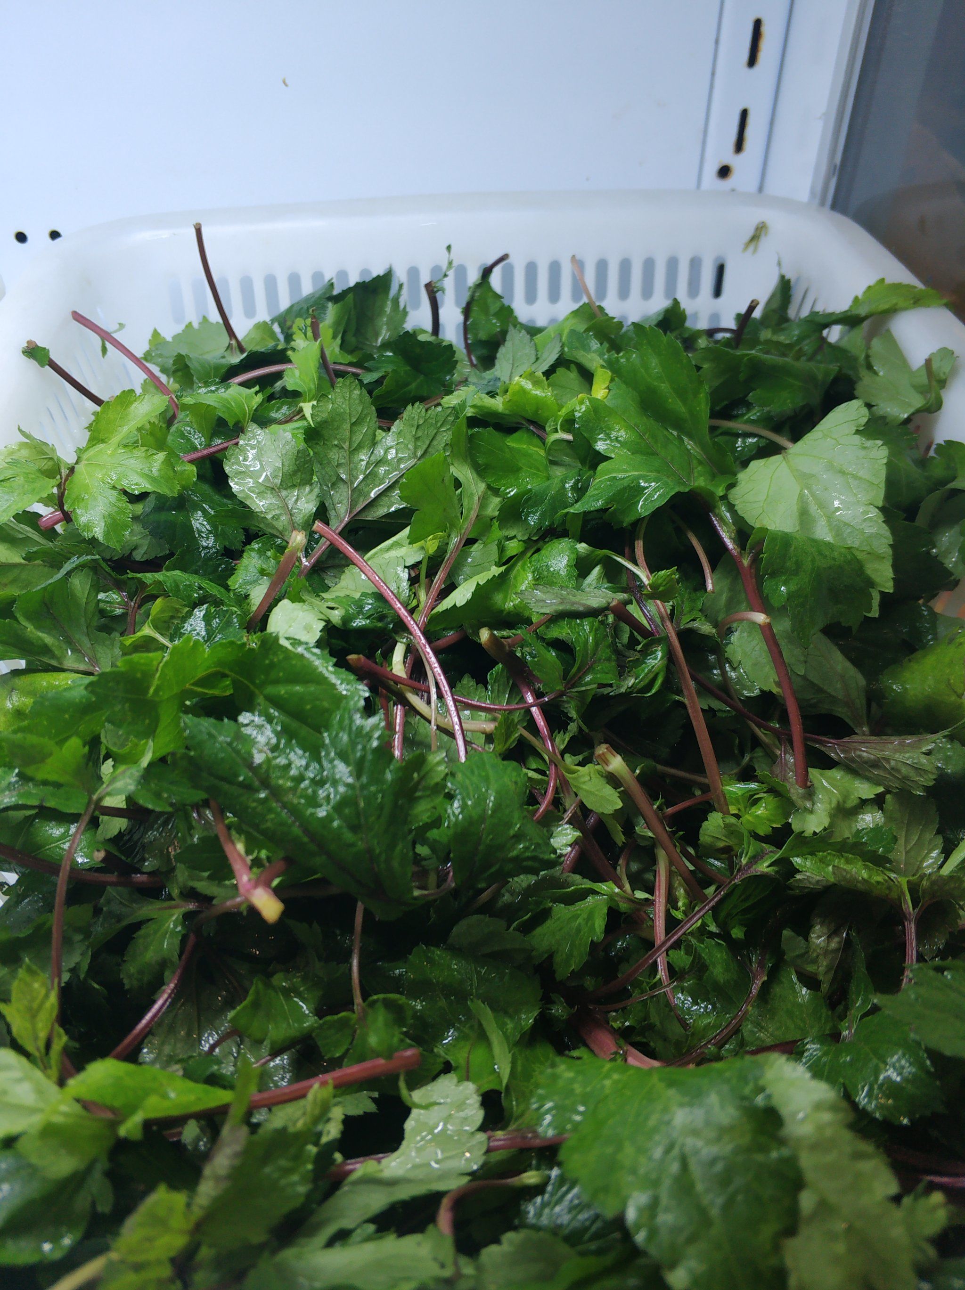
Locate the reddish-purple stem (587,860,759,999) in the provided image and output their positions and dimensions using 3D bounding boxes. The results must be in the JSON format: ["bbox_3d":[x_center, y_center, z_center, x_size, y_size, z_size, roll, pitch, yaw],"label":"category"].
[{"bbox_3d":[0.064,0.094,0.333,0.073,0.005,0.006,-35,31,-15],"label":"reddish-purple stem"}]

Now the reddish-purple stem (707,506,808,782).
[{"bbox_3d":[0.114,-0.007,0.414,0.008,0.016,0.141,1,53,-12],"label":"reddish-purple stem"}]

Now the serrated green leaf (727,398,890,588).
[{"bbox_3d":[0.164,-0.062,0.457,0.083,0.027,0.085,-34,70,-7],"label":"serrated green leaf"}]

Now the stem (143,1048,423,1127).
[{"bbox_3d":[-0.052,0.116,0.262,0.073,0.005,0.008,-12,1,-4],"label":"stem"}]

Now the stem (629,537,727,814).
[{"bbox_3d":[0.078,0.004,0.408,0.006,0.011,0.145,-20,48,13],"label":"stem"}]

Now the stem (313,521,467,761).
[{"bbox_3d":[-0.034,-0.006,0.400,0.015,0.005,0.121,-29,67,-12],"label":"stem"}]

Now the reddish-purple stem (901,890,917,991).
[{"bbox_3d":[0.134,0.092,0.315,0.005,0.005,0.033,11,53,12],"label":"reddish-purple stem"}]

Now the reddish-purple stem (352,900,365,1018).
[{"bbox_3d":[-0.041,0.103,0.331,0.005,0.005,0.039,11,56,-25],"label":"reddish-purple stem"}]

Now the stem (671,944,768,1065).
[{"bbox_3d":[0.082,0.121,0.335,0.009,0.005,0.054,35,57,27],"label":"stem"}]

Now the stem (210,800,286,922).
[{"bbox_3d":[-0.082,0.070,0.334,0.013,0.006,0.061,-45,41,0],"label":"stem"}]

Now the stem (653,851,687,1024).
[{"bbox_3d":[0.064,0.099,0.350,0.012,0.005,0.062,26,45,-30],"label":"stem"}]

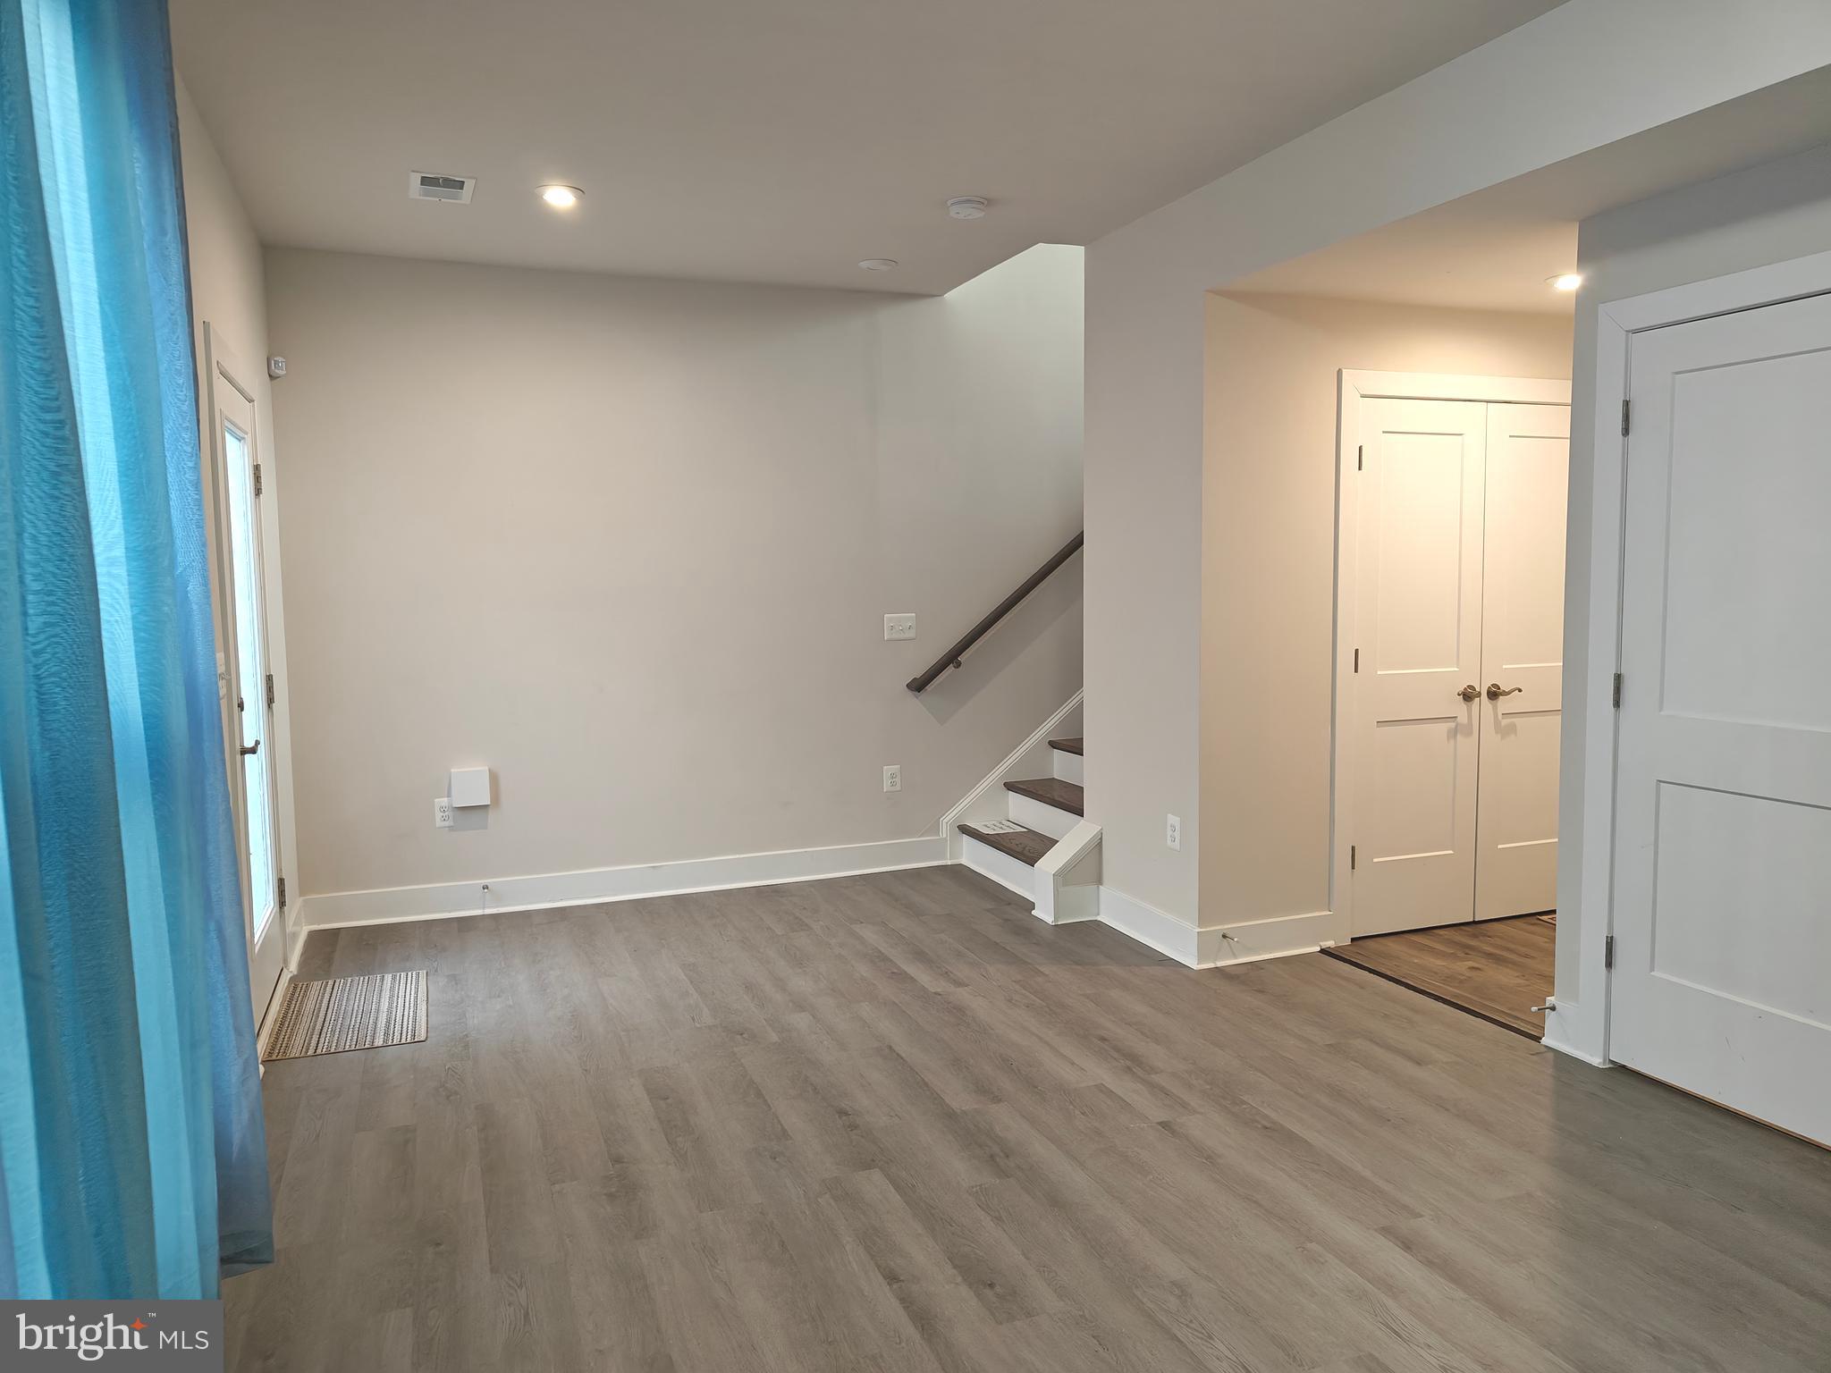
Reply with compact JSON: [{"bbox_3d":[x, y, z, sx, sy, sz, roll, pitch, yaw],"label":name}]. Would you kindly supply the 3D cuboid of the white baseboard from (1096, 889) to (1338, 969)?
[{"bbox_3d":[1.172,0.900,4.982,0.640,0.141,0.715,-3,5,-21],"label":"white baseboard"}]

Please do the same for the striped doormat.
[{"bbox_3d":[-1.872,1.077,4.231,0.460,0.010,0.780,-3,5,-21],"label":"striped doormat"}]

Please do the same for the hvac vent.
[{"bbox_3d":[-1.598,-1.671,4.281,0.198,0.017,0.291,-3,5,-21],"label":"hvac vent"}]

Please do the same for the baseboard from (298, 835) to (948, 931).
[{"bbox_3d":[-1.184,0.872,5.725,2.856,0.139,0.025,-3,5,-21],"label":"baseboard"}]

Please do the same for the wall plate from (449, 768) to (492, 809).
[{"bbox_3d":[-1.894,0.432,5.409,0.154,0.157,0.040,-3,5,-21],"label":"wall plate"}]

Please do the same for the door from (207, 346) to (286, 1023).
[{"bbox_3d":[-2.186,0.050,4.120,0.054,2.033,0.920,-3,5,-21],"label":"door"}]

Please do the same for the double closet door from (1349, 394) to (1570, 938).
[{"bbox_3d":[2.209,-0.078,4.981,1.191,2.038,0.047,-3,5,-21],"label":"double closet door"}]

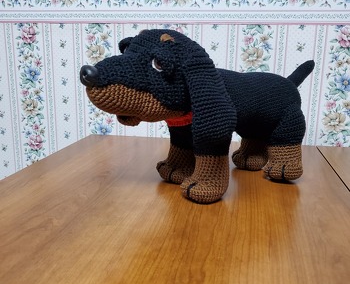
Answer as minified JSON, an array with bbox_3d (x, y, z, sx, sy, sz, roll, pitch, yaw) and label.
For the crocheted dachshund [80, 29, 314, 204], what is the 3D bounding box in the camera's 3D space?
[{"bbox_3d":[0.064,-0.046,0.518,0.407,0.219,0.146,-7,15,-31],"label":"crocheted dachshund"}]

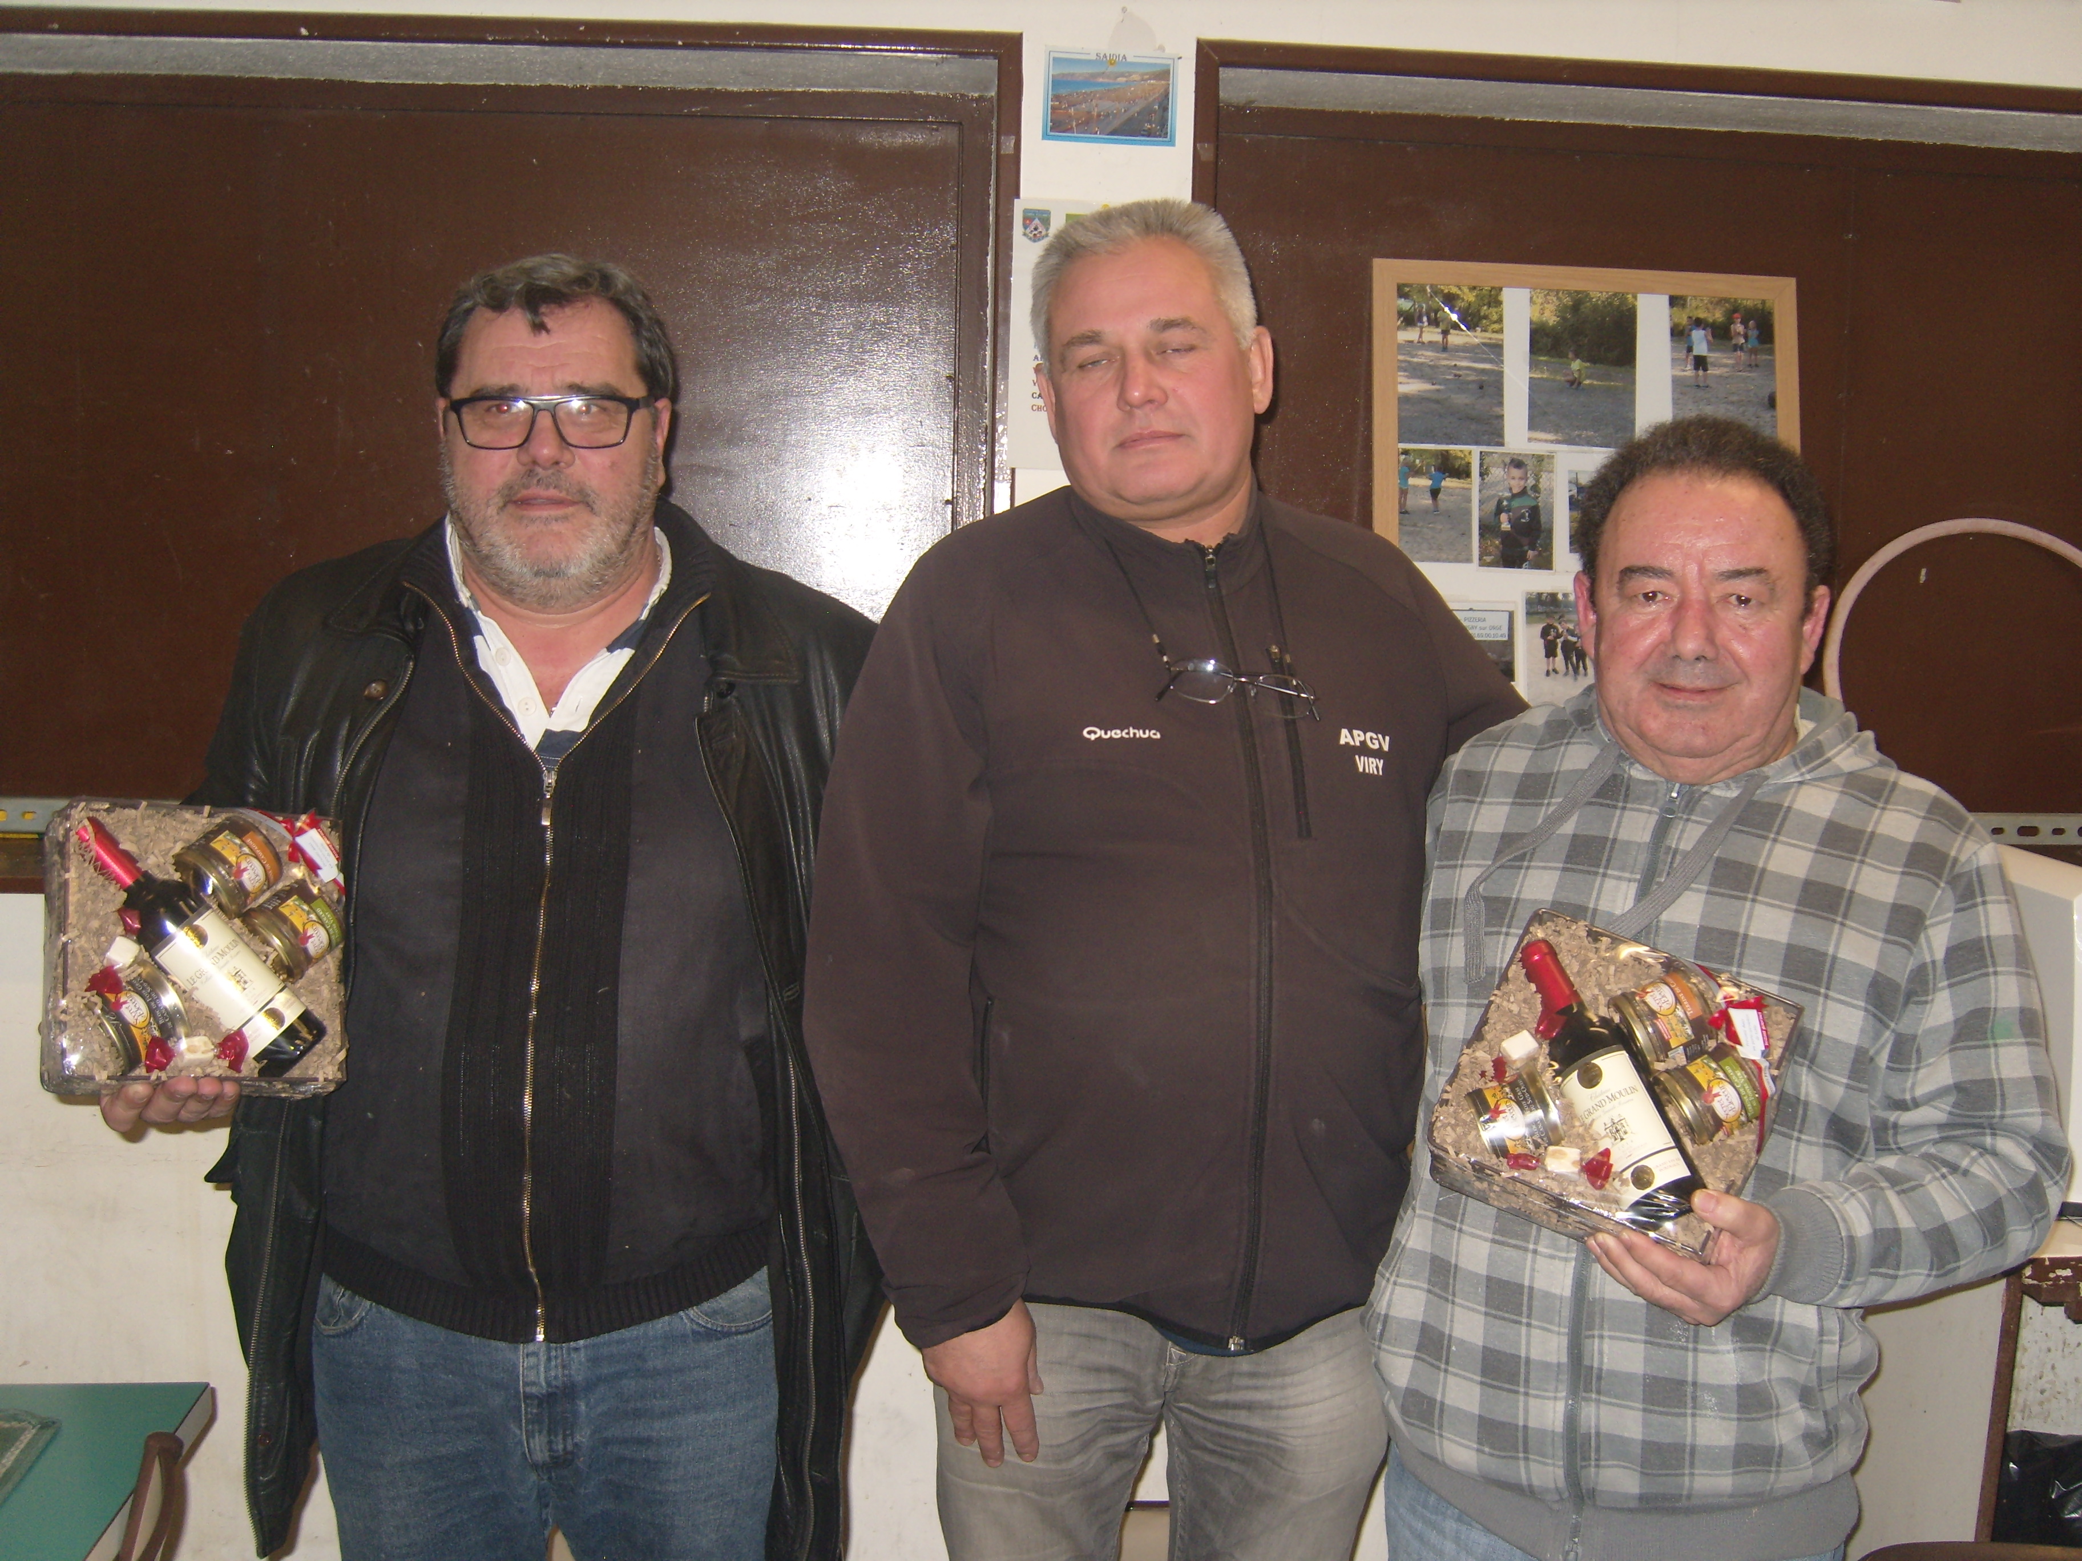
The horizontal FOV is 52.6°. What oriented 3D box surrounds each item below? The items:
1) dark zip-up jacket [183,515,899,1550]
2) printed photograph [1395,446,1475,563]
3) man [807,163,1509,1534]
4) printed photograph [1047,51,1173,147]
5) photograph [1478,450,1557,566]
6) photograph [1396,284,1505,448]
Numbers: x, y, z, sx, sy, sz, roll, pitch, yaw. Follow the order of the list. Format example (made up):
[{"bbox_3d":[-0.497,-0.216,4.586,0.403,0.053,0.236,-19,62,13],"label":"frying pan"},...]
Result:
[{"bbox_3d":[-0.385,0.200,1.620,0.550,0.830,0.380,1,-1,-9],"label":"dark zip-up jacket"},{"bbox_3d":[0.465,-0.326,2.485,0.090,0.137,0.005,1,-1,-5],"label":"printed photograph"},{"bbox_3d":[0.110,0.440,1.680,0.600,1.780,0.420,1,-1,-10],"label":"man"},{"bbox_3d":[0.077,-0.766,2.360,0.149,0.107,0.005,1,-1,-5],"label":"printed photograph"},{"bbox_3d":[0.563,-0.319,2.490,0.090,0.141,0.005,1,-1,-5],"label":"photograph"},{"bbox_3d":[0.485,-0.490,2.485,0.128,0.192,0.005,1,-1,-5],"label":"photograph"}]

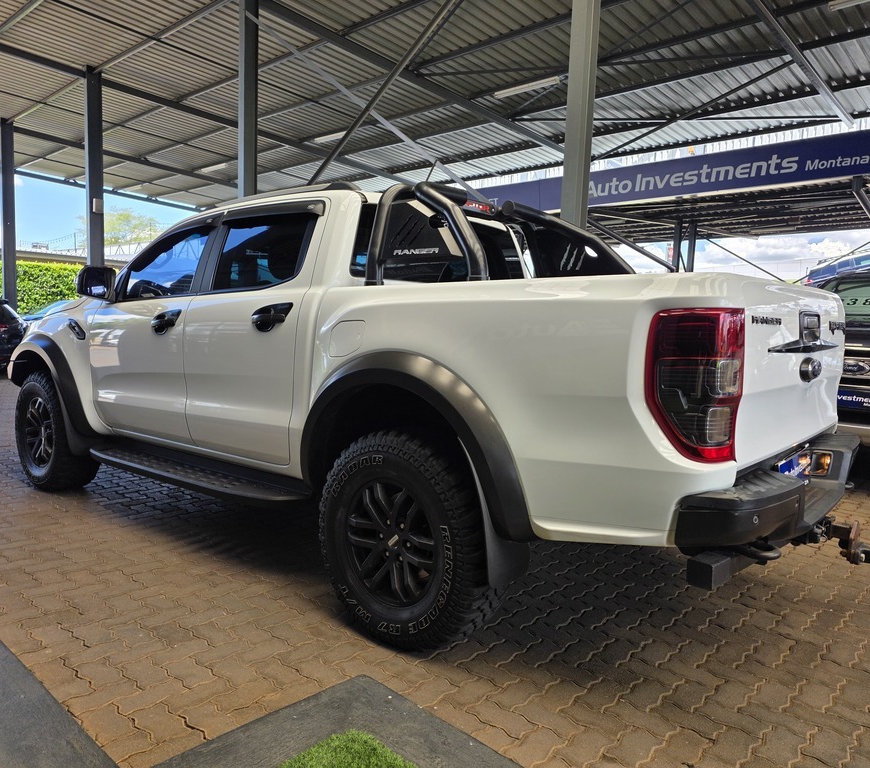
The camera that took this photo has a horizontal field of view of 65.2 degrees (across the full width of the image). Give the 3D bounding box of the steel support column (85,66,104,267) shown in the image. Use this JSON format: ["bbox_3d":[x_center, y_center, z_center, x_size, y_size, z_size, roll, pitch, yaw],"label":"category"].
[{"bbox_3d":[-5.620,-2.572,11.276,0.131,5.172,0.185,7,7,43],"label":"steel support column"}]

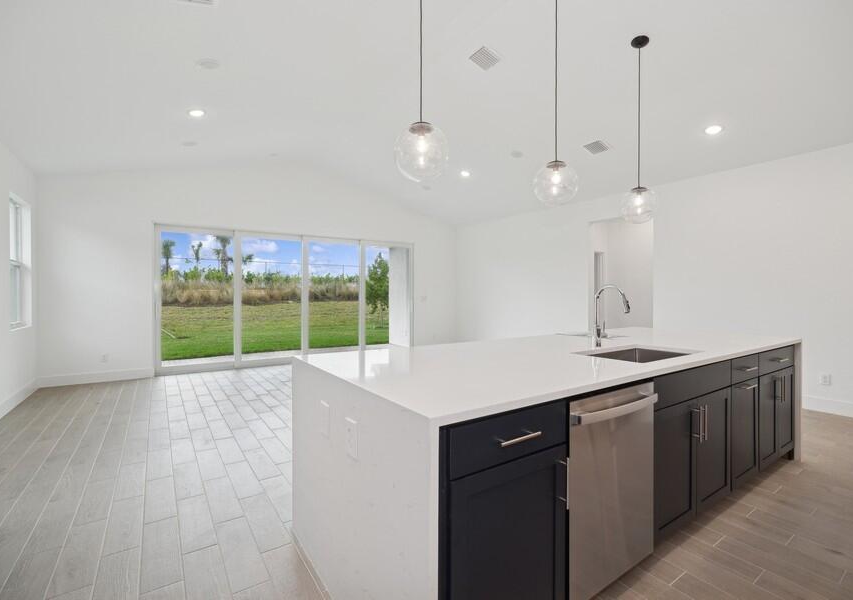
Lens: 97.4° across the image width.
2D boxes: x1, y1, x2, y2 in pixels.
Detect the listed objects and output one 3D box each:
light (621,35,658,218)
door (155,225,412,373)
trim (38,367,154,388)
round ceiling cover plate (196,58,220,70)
[{"bbox_3d":[1.774,-1.409,3.120,0.270,1.530,0.270,0,1,-33],"label":"light"},{"bbox_3d":[-2.255,-0.015,7.070,4.620,2.370,0.150,0,1,-32],"label":"door"},{"bbox_3d":[-4.750,1.125,5.445,1.280,0.140,0.018,0,1,-33],"label":"trim"},{"bbox_3d":[-2.007,-2.152,3.438,0.195,0.020,0.195,-17,10,-31],"label":"round ceiling cover plate"}]

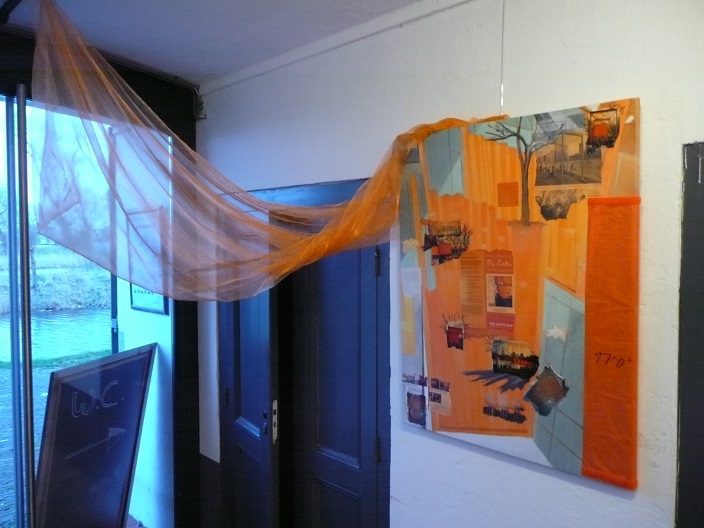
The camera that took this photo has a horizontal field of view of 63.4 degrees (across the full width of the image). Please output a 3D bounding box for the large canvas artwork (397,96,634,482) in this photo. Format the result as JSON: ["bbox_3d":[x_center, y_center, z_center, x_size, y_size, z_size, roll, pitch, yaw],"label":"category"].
[{"bbox_3d":[0.482,0.075,1.811,0.800,1.040,0.045,2,3,45],"label":"large canvas artwork"}]

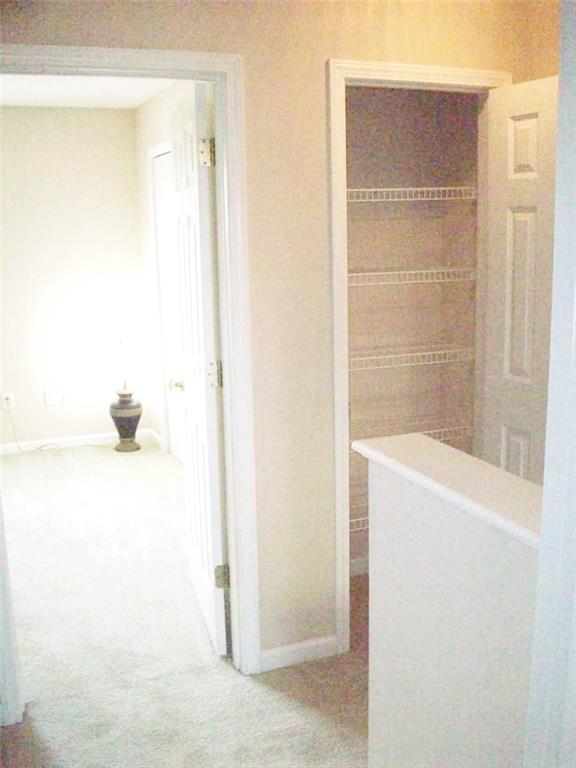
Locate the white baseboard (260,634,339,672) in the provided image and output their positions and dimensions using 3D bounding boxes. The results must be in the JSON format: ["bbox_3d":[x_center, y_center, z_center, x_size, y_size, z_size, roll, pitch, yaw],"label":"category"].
[{"bbox_3d":[0.044,0.989,3.022,0.306,0.083,0.017,-5,11,-20],"label":"white baseboard"}]

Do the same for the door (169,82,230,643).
[{"bbox_3d":[-0.368,-0.051,3.242,0.038,2.032,0.762,-4,11,-14],"label":"door"}]

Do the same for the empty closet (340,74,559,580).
[{"bbox_3d":[0.440,-0.081,3.317,0.730,2.050,0.620,-5,11,-20],"label":"empty closet"}]

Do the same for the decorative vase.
[{"bbox_3d":[-1.209,0.256,6.096,0.236,0.456,0.236,-5,11,-20],"label":"decorative vase"}]

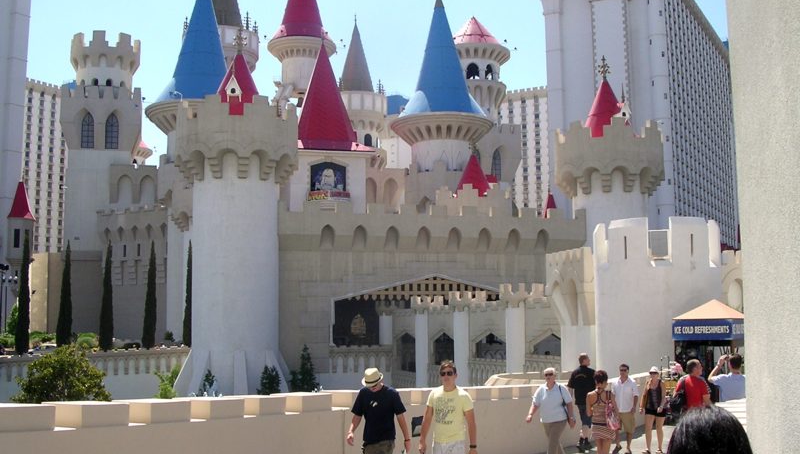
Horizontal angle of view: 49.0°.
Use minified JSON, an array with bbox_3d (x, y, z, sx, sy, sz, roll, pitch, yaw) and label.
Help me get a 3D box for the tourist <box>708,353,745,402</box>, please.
[{"bbox_3d":[5.378,2.938,14.124,0.620,1.760,0.500,3,-9,-22],"label":"tourist"}]

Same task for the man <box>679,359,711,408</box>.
[{"bbox_3d":[4.562,2.895,13.525,0.560,1.690,0.420,-3,-8,15],"label":"man"}]

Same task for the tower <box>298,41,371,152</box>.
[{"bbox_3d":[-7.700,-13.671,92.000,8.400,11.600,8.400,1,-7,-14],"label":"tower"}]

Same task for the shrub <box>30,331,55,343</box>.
[{"bbox_3d":[-41.930,12.960,103.000,2.800,1.400,2.000,1,-7,-10],"label":"shrub"}]

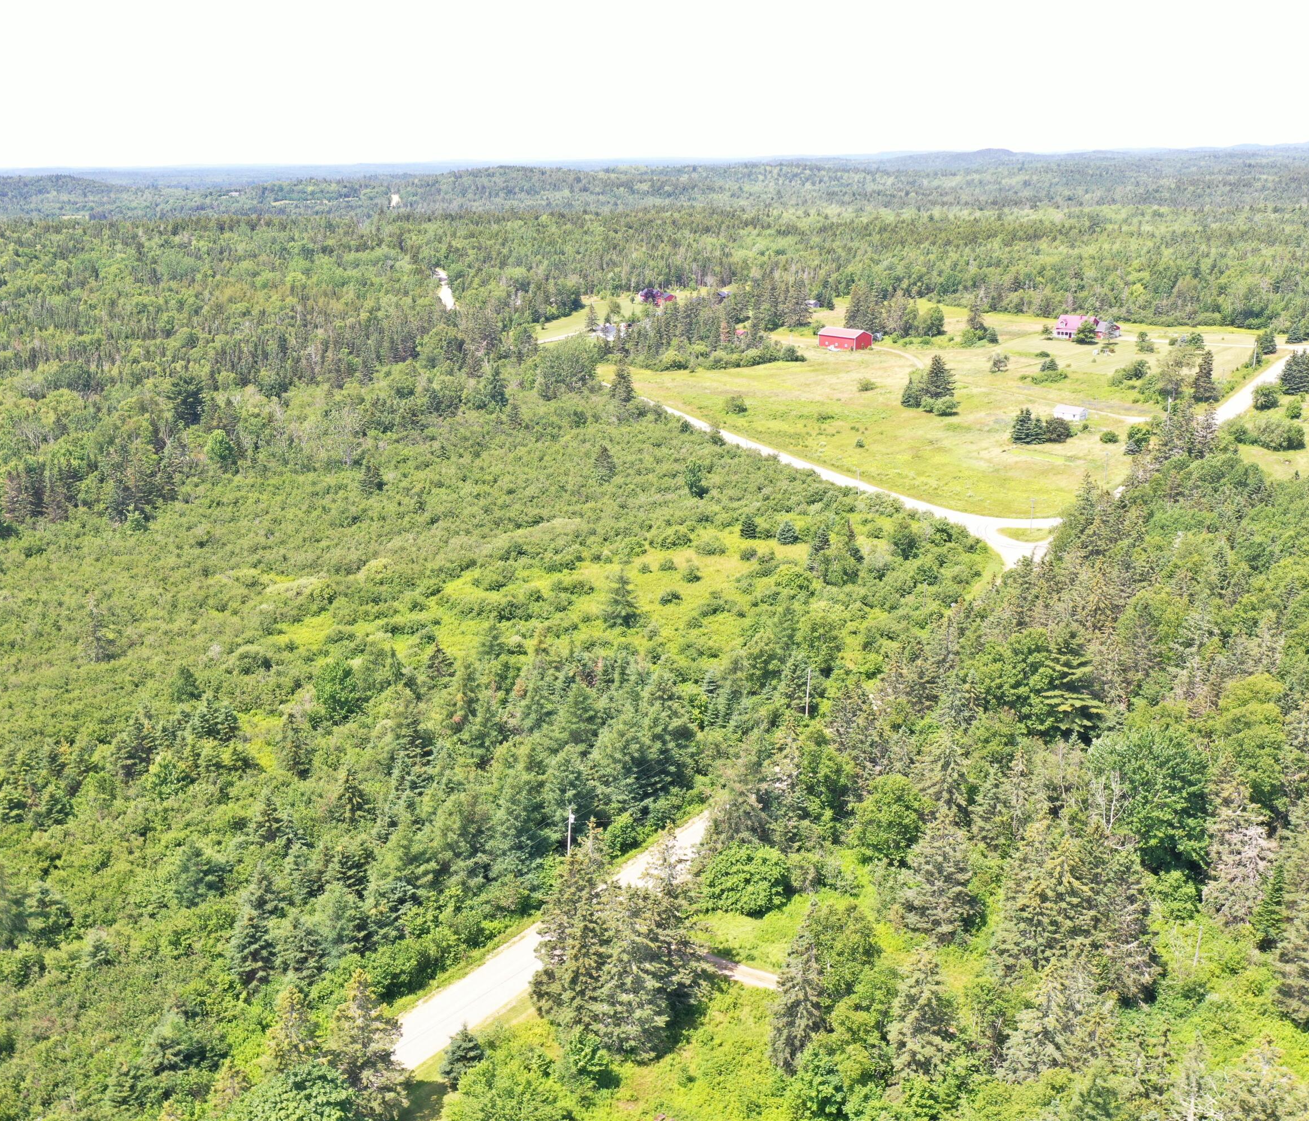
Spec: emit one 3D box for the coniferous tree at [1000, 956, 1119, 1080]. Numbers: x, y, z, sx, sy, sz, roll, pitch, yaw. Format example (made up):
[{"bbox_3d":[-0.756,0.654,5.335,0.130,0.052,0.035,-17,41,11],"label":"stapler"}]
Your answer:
[{"bbox_3d":[33.940,38.850,109.870,9.750,12.680,9.750,6,18,19],"label":"coniferous tree"}]

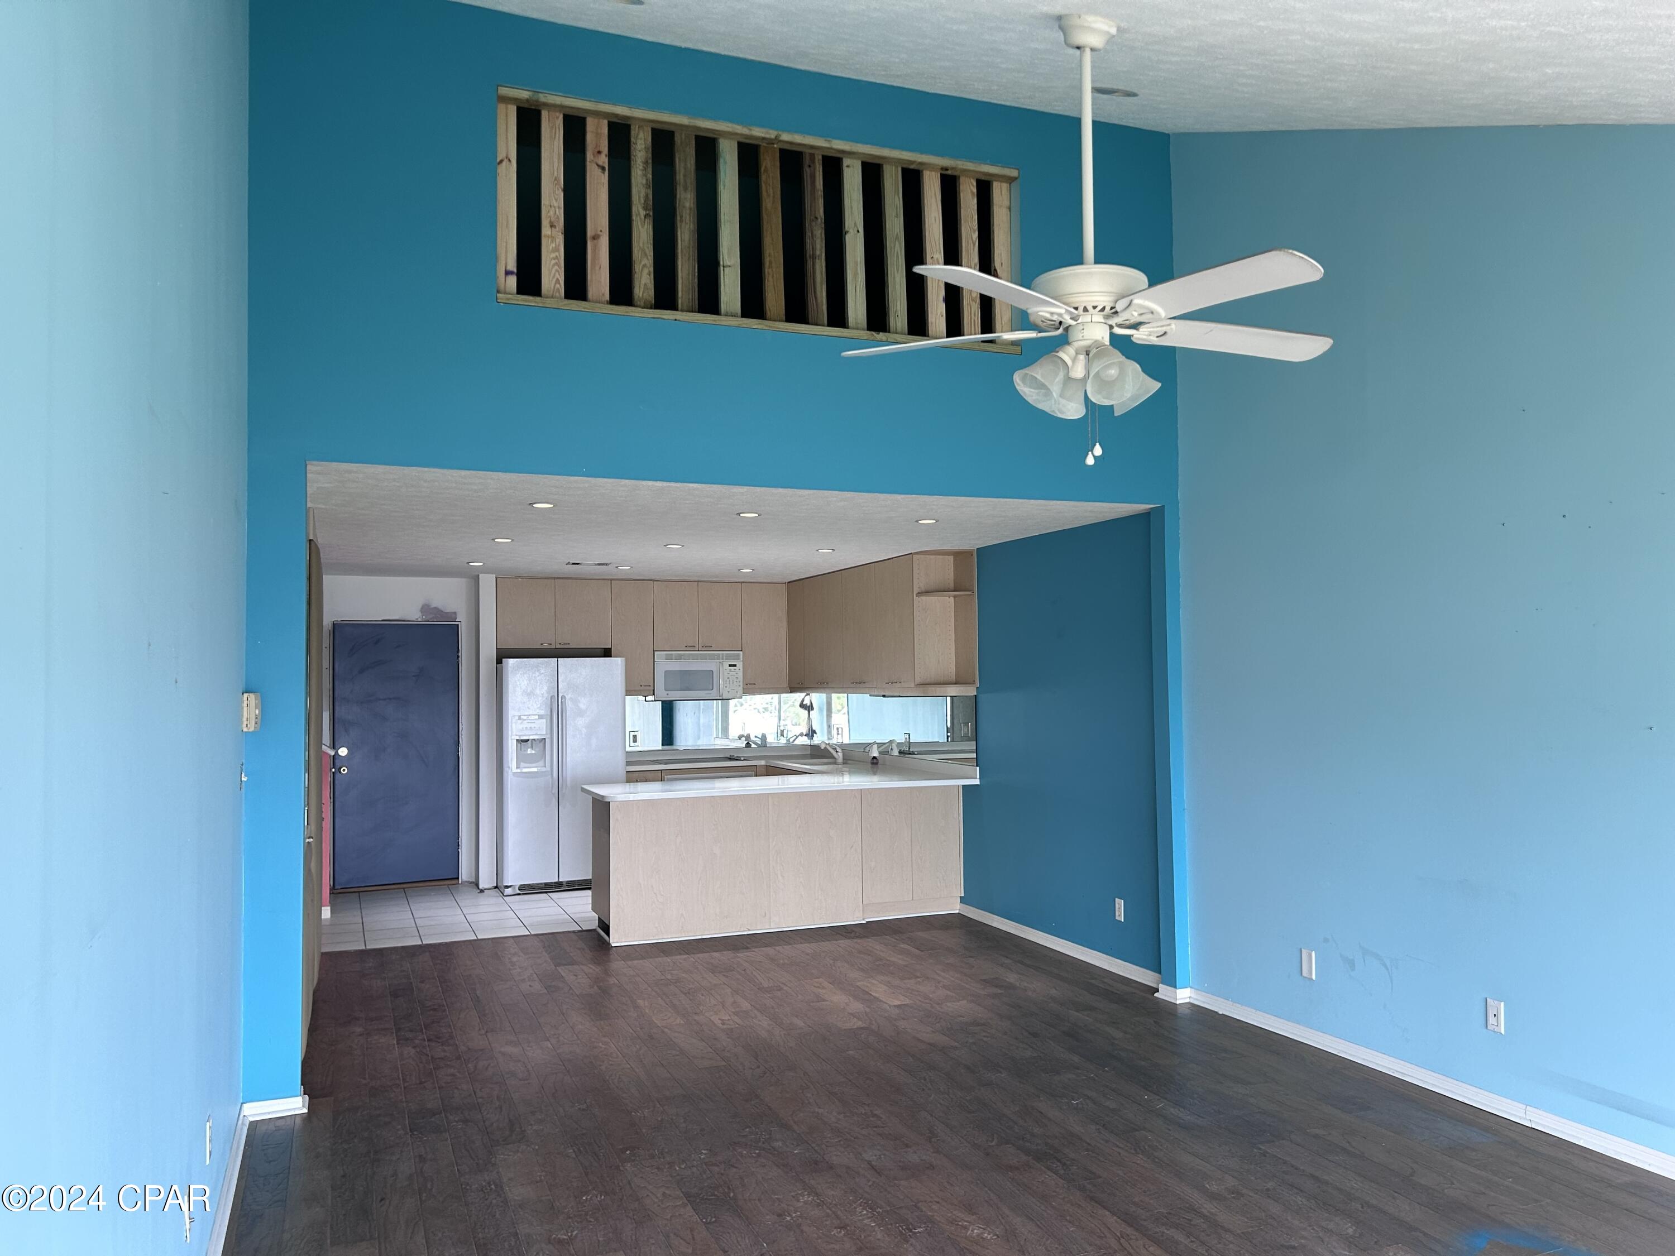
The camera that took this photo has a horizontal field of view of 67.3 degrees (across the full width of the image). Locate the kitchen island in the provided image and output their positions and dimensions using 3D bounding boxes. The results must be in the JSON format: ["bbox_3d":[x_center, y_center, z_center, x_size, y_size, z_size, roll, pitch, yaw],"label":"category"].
[{"bbox_3d":[-0.364,1.447,8.096,2.410,0.915,0.880,0,-3,-22],"label":"kitchen island"}]

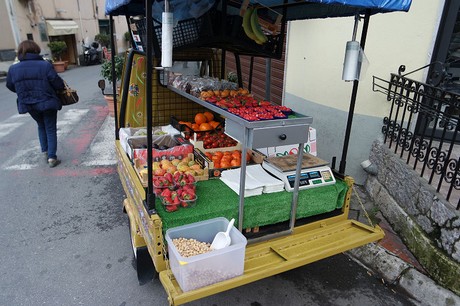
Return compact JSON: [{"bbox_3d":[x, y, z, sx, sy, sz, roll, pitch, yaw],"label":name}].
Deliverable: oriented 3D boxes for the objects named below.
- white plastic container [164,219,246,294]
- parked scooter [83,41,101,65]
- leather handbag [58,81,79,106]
[{"bbox_3d":[-0.119,0.482,1.474,0.325,0.178,0.247,-8,22,-25],"label":"white plastic container"},{"bbox_3d":[-8.046,-5.867,17.800,0.740,1.350,1.950,2,20,0],"label":"parked scooter"},{"bbox_3d":[-2.121,-0.783,4.000,0.165,0.310,0.300,19,25,39],"label":"leather handbag"}]

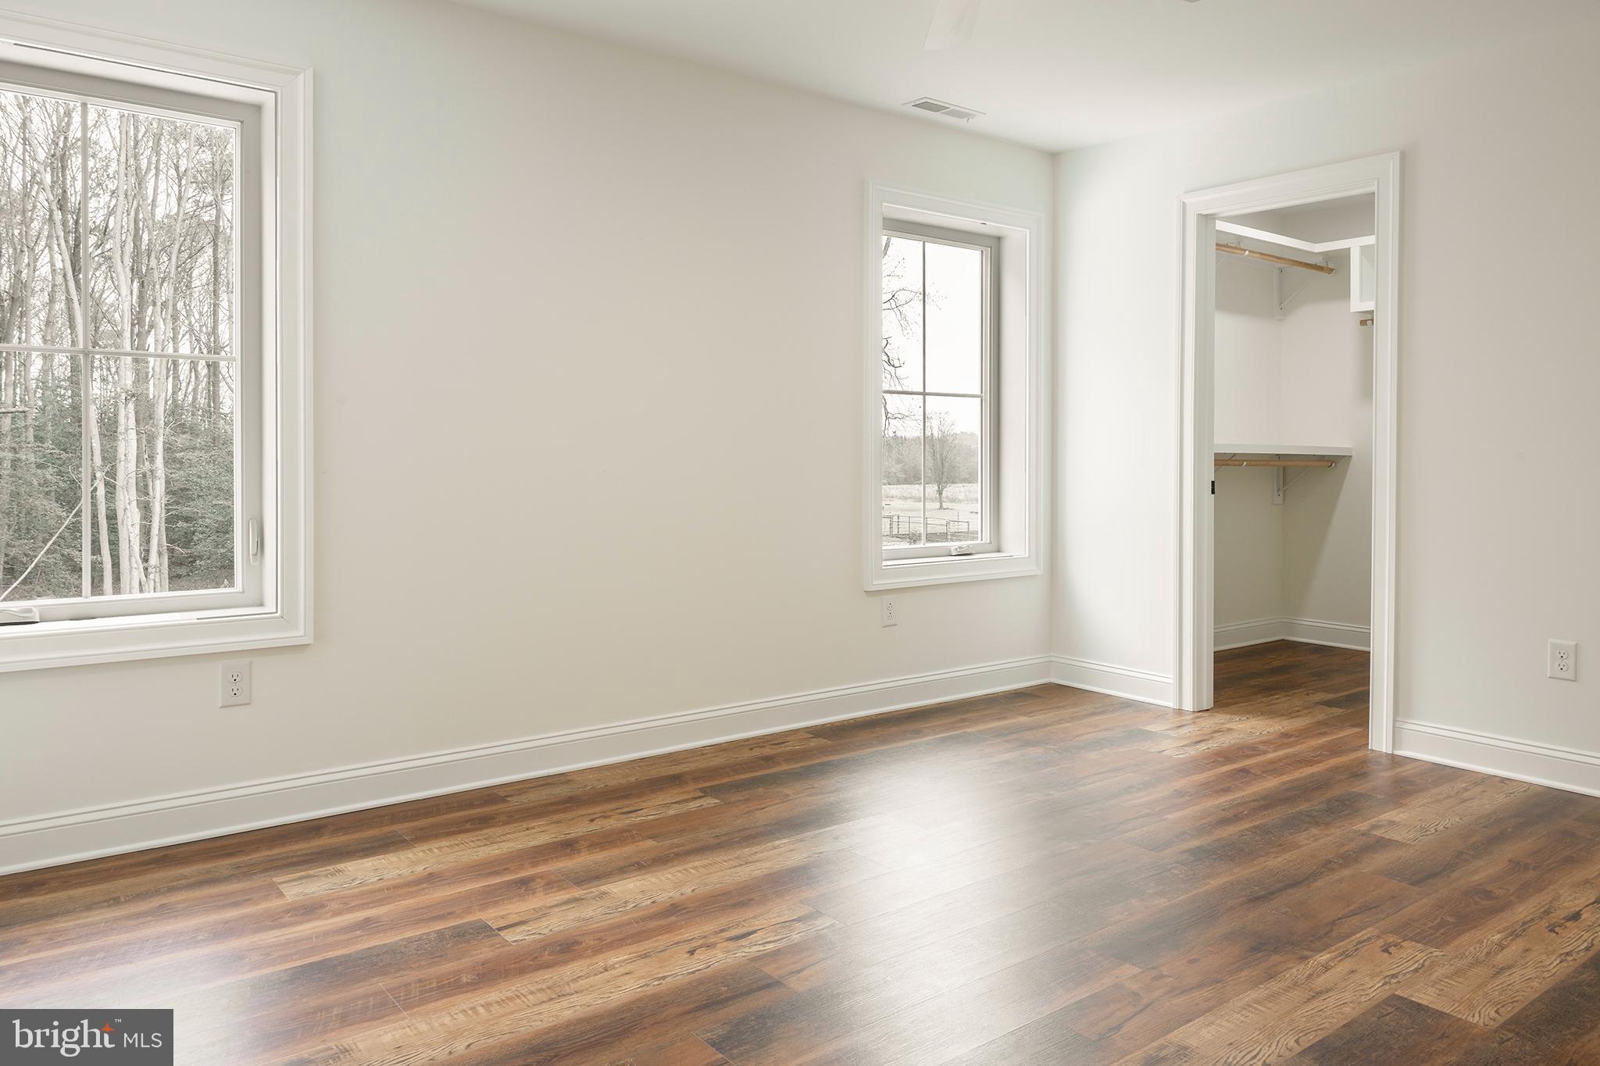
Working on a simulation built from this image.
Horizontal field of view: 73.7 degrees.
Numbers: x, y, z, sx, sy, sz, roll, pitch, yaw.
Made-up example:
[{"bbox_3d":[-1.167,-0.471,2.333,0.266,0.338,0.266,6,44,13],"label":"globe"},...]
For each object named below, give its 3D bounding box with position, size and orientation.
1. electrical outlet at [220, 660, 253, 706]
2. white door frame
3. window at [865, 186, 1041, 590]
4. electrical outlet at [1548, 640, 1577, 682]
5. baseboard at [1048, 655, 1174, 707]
[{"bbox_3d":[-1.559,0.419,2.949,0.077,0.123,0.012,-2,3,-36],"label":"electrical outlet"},{"bbox_3d":[1.865,-0.301,4.101,0.150,2.112,0.875,-2,3,-36],"label":"white door frame"},{"bbox_3d":[0.638,-0.601,4.629,1.054,1.628,0.188,-2,3,-36],"label":"window"},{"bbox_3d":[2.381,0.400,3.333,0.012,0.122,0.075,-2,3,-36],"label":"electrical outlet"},{"bbox_3d":[1.362,0.655,4.721,0.022,0.129,0.649,-2,3,-36],"label":"baseboard"}]

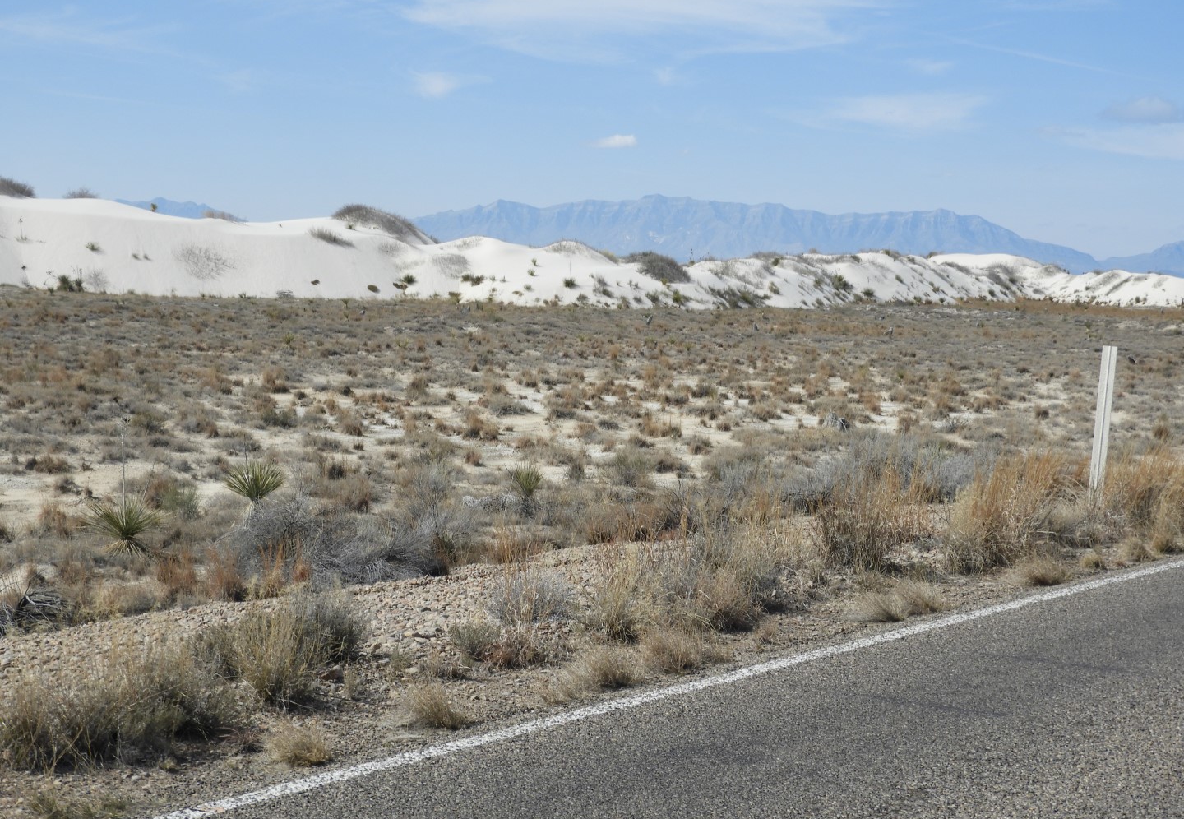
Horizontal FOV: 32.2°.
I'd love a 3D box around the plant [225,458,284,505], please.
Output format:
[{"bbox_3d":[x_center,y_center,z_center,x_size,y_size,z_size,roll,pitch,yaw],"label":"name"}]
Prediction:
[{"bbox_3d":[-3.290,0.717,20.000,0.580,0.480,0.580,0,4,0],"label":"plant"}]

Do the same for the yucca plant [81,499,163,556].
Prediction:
[{"bbox_3d":[-3.938,0.988,17.200,0.670,0.500,0.670,0,4,0],"label":"yucca plant"}]

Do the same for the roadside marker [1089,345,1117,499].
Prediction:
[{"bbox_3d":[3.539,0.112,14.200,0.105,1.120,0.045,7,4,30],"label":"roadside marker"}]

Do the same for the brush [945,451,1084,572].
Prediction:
[{"bbox_3d":[2.387,0.578,11.600,0.680,0.620,0.780,4,5,40],"label":"brush"}]

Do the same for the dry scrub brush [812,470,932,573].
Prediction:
[{"bbox_3d":[1.541,0.614,11.300,0.580,0.520,0.650,4,5,40],"label":"dry scrub brush"}]

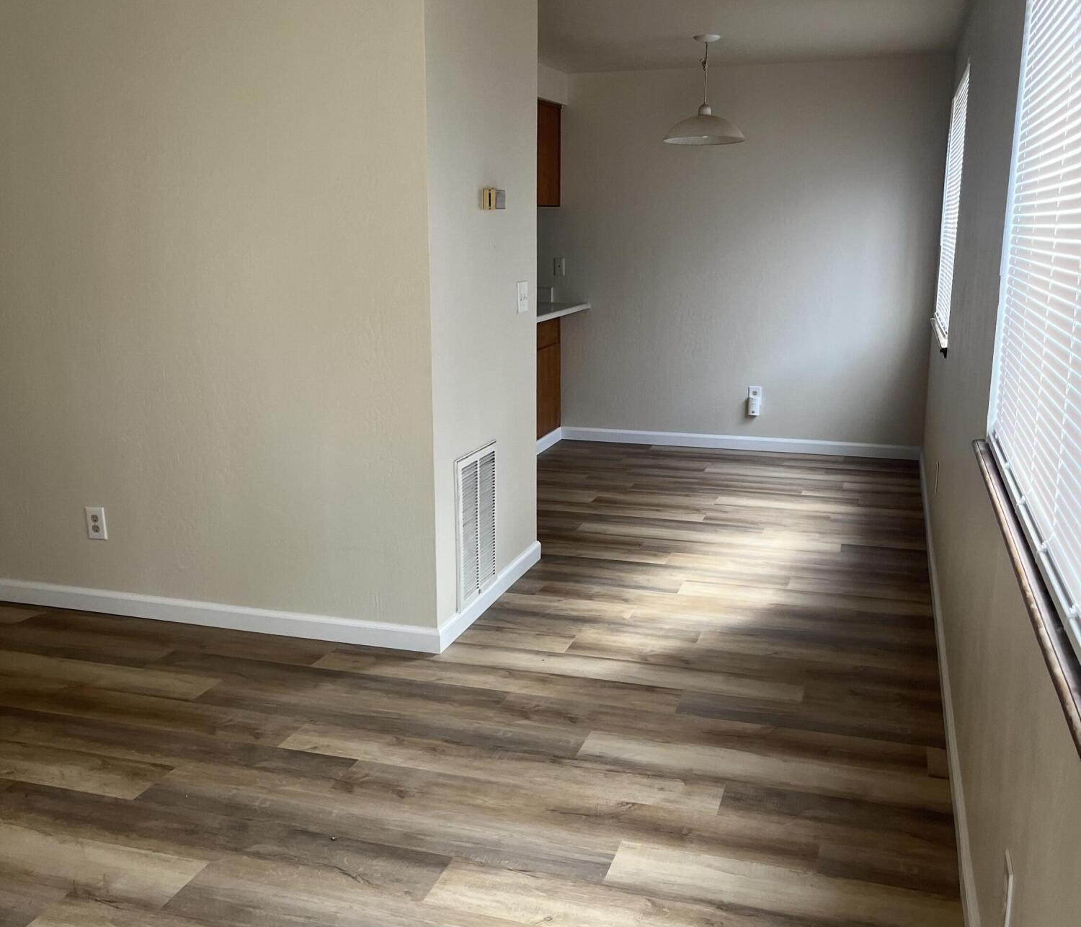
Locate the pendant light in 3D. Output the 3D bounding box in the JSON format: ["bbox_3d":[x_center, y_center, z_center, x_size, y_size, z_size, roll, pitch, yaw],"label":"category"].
[{"bbox_3d":[0.843,-1.903,5.516,0.415,0.505,0.415,4,13,17],"label":"pendant light"}]

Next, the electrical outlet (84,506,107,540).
[{"bbox_3d":[-1.632,0.223,3.970,0.077,0.120,0.012,4,13,17],"label":"electrical outlet"}]

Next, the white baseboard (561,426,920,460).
[{"bbox_3d":[1.236,-0.134,6.920,2.285,0.088,0.016,4,13,17],"label":"white baseboard"}]

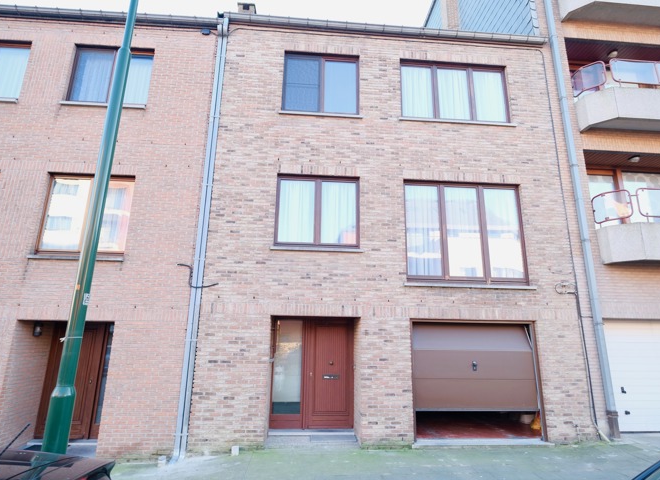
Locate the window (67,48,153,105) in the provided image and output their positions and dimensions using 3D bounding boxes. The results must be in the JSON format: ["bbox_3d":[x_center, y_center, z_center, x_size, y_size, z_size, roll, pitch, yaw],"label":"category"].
[{"bbox_3d":[-4.342,-3.267,7.632,1.554,1.234,0.110,2,-14,-4],"label":"window"}]

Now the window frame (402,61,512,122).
[{"bbox_3d":[2.643,-3.139,8.139,2.329,1.329,0.110,2,-14,-4],"label":"window frame"}]

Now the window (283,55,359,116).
[{"bbox_3d":[-0.183,-3.236,7.945,1.564,1.350,0.110,2,-14,-4],"label":"window"}]

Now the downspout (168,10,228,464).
[{"bbox_3d":[-2.286,-0.605,6.938,0.186,8.344,0.100,2,-14,-4],"label":"downspout"}]

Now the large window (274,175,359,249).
[{"bbox_3d":[-0.227,-0.543,7.273,1.571,1.374,0.110,2,-14,-4],"label":"large window"}]

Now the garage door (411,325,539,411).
[{"bbox_3d":[2.596,2.272,6.931,2.320,1.550,0.180,2,-14,-4],"label":"garage door"}]

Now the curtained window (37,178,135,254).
[{"bbox_3d":[-4.392,-0.452,6.929,1.547,1.496,0.110,2,-14,-4],"label":"curtained window"}]

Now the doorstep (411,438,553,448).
[{"bbox_3d":[2.584,3.503,6.505,2.451,0.065,0.350,2,-14,-4],"label":"doorstep"}]

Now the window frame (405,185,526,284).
[{"bbox_3d":[2.594,-0.136,7.389,2.349,2.020,0.110,2,-14,-4],"label":"window frame"}]

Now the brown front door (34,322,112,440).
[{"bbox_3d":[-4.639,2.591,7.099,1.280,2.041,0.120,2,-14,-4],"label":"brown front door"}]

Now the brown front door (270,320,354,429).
[{"bbox_3d":[-0.325,2.545,7.327,1.567,2.005,0.120,2,-14,-4],"label":"brown front door"}]

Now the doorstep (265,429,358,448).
[{"bbox_3d":[-0.309,3.443,6.586,1.571,0.100,0.850,2,-14,-4],"label":"doorstep"}]

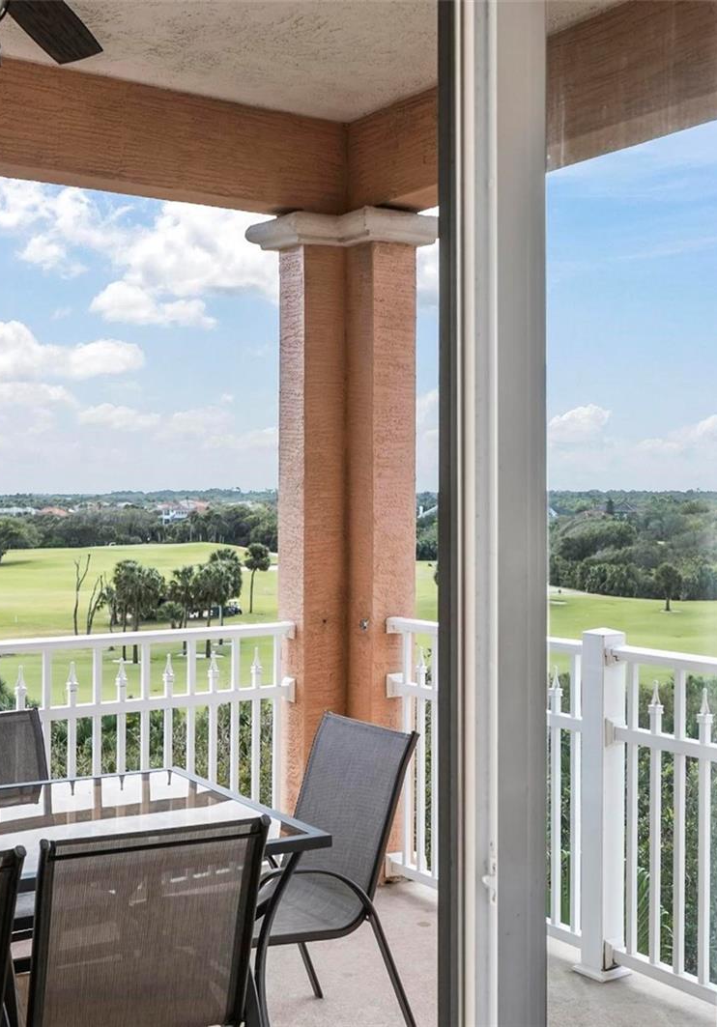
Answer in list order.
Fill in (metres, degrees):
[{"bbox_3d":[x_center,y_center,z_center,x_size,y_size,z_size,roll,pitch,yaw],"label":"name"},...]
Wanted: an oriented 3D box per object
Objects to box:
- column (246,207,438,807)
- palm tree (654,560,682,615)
[{"bbox_3d":[-0.050,0.148,4.981,0.596,2.707,0.576,-1,1,-35],"label":"column"},{"bbox_3d":[37.333,8.867,145.000,3.200,5.950,3.200,0,1,0],"label":"palm tree"}]

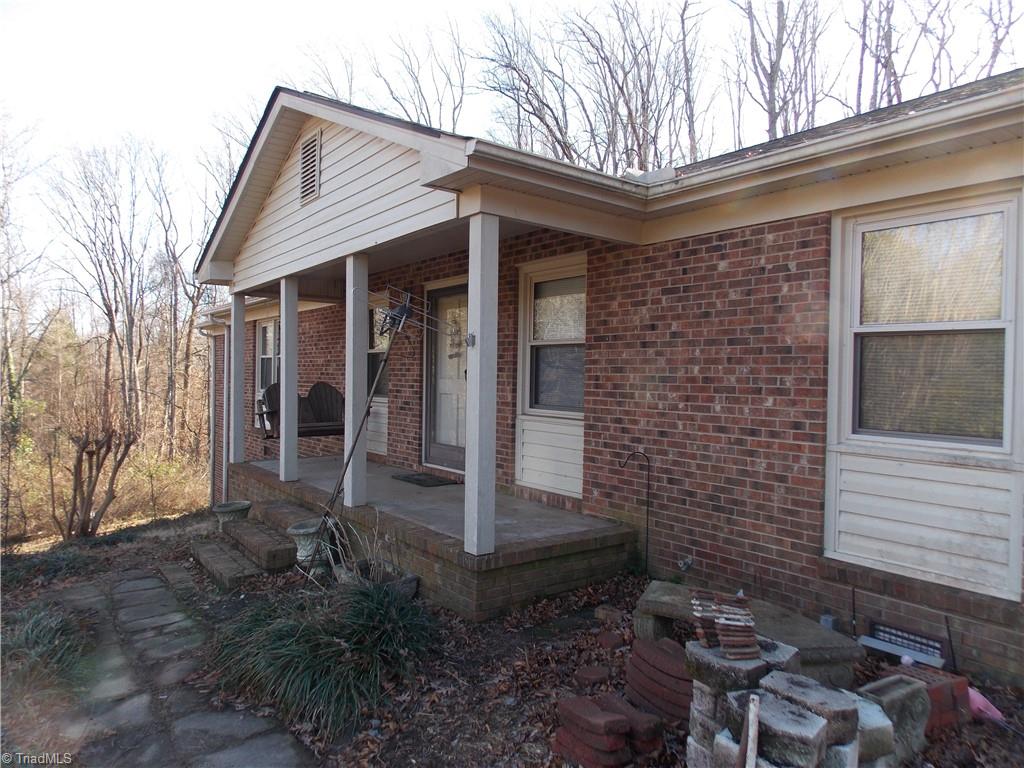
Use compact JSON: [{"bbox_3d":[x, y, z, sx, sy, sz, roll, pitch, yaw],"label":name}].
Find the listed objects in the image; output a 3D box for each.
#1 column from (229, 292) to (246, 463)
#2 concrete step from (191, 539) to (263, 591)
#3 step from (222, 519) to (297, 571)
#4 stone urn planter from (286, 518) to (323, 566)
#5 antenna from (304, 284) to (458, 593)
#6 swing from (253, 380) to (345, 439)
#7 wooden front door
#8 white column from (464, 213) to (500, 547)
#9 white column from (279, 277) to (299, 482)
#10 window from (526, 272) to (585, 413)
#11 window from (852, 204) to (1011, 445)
[{"bbox_3d":[-3.665,-0.062,9.118,0.142,2.233,0.142,0,1,-37],"label":"column"},{"bbox_3d":[-2.725,1.694,6.468,0.318,0.139,1.439,0,1,-37],"label":"concrete step"},{"bbox_3d":[-2.462,1.533,6.597,0.328,0.189,1.251,0,1,-37],"label":"step"},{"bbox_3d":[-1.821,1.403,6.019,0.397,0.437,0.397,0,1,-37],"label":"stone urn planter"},{"bbox_3d":[-1.341,0.445,5.868,1.042,2.601,0.496,20,-7,-23],"label":"antenna"},{"bbox_3d":[-2.744,0.331,9.101,1.271,0.705,0.655,0,1,-37],"label":"swing"},{"bbox_3d":[-0.724,-0.074,7.833,0.079,2.095,0.963,0,1,-37],"label":"wooden front door"},{"bbox_3d":[-0.190,0.009,4.555,0.142,2.233,0.142,0,1,-37],"label":"white column"},{"bbox_3d":[-2.490,-0.037,7.599,0.142,2.233,0.142,0,1,-37],"label":"white column"},{"bbox_3d":[0.389,-0.377,6.388,0.089,1.290,0.804,0,1,-37],"label":"window"},{"bbox_3d":[2.297,-0.314,3.819,0.089,1.271,0.804,0,1,-37],"label":"window"}]

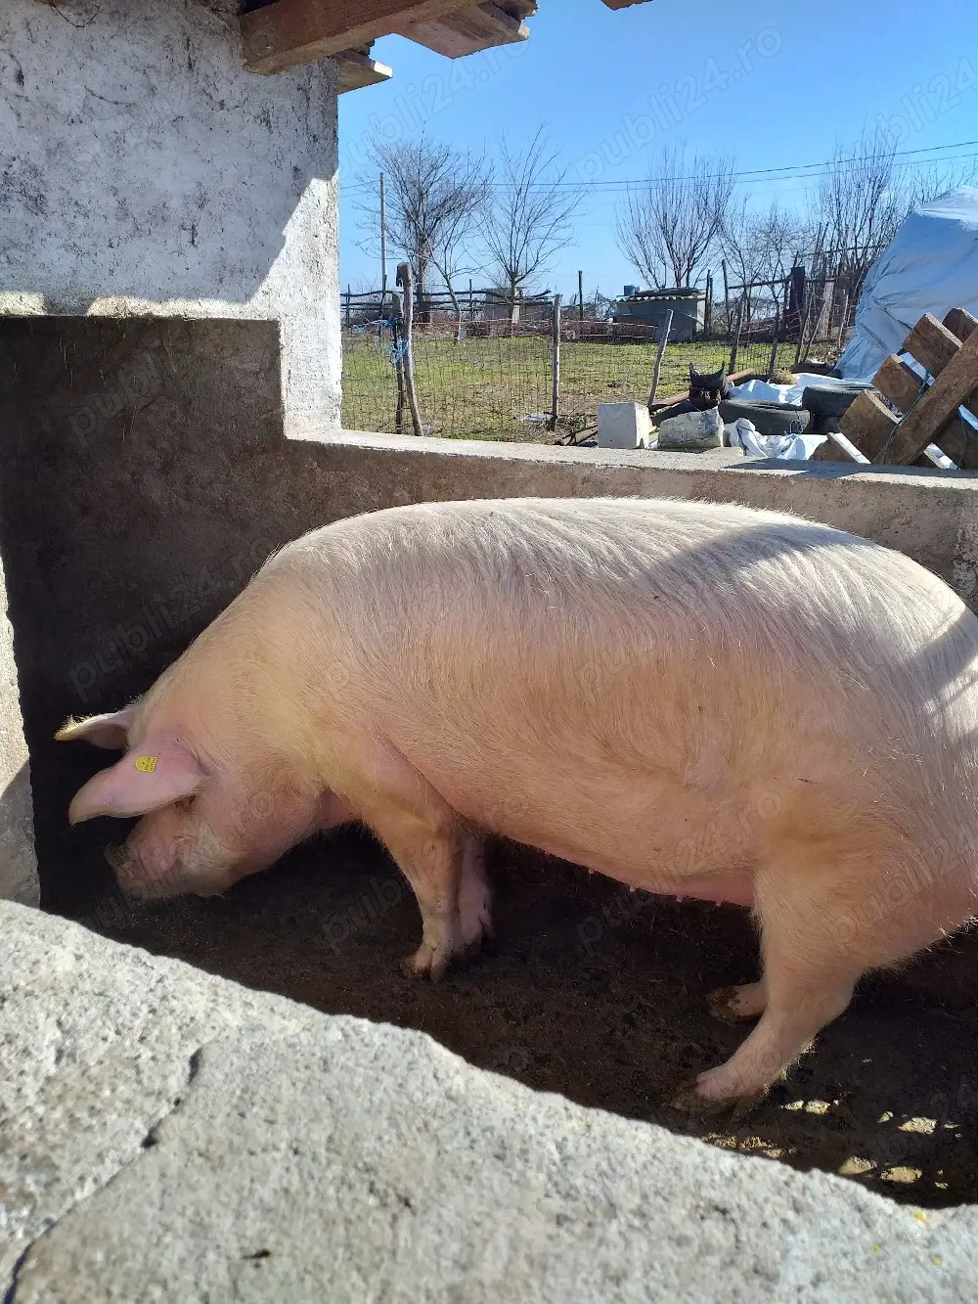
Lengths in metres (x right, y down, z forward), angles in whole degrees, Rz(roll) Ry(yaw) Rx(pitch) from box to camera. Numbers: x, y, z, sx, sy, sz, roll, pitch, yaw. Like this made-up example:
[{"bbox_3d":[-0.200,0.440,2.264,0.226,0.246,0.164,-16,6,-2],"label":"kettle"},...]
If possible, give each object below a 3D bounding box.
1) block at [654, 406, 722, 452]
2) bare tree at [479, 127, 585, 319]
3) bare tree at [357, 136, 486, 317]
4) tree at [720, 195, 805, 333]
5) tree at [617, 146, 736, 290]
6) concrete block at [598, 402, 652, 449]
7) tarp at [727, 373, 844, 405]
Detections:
[{"bbox_3d":[1.103,-1.238,5.423,0.350,0.237,0.220,5,20,14],"label":"block"},{"bbox_3d":[1.339,-12.894,30.458,3.277,6.136,3.113,0,19,0],"label":"bare tree"},{"bbox_3d":[-2.001,-12.842,30.475,4.033,6.026,3.831,0,19,0],"label":"bare tree"},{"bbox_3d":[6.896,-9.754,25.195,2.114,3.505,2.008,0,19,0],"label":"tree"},{"bbox_3d":[5.270,-11.484,27.771,3.351,5.130,3.184,0,19,0],"label":"tree"},{"bbox_3d":[0.745,-1.255,5.439,0.220,0.257,0.240,8,21,22],"label":"concrete block"},{"bbox_3d":[2.328,-2.018,7.661,0.891,0.270,1.100,0,19,0],"label":"tarp"}]

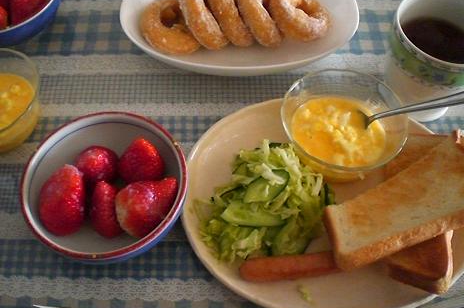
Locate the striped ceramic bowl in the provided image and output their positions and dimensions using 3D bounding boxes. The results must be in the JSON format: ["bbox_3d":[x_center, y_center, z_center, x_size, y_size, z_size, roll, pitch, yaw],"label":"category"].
[{"bbox_3d":[-0.104,0.035,0.441,0.134,0.055,0.134,0,60,0],"label":"striped ceramic bowl"}]

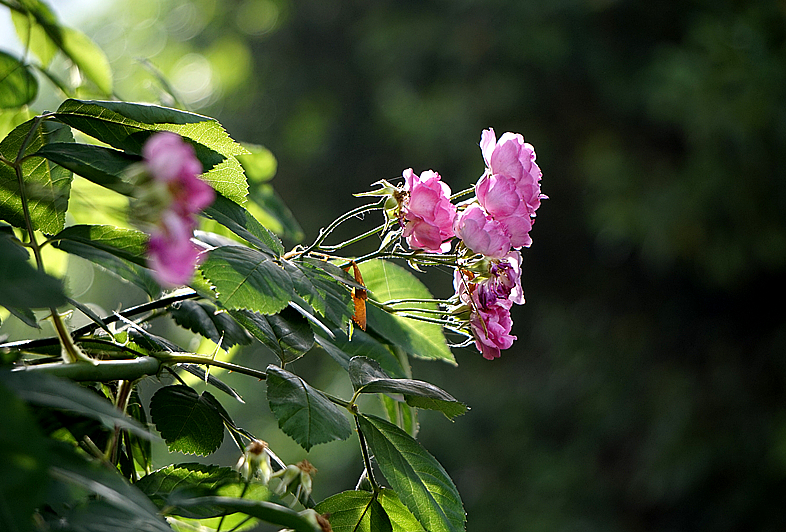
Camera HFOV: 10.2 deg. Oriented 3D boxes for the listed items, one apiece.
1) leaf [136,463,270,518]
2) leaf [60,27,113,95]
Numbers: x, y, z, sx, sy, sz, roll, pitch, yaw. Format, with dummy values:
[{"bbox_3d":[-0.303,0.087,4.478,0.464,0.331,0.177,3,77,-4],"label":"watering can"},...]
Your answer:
[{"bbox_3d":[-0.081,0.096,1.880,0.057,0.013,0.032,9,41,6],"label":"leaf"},{"bbox_3d":[-0.137,-0.092,1.970,0.022,0.040,0.010,-38,0,-42],"label":"leaf"}]

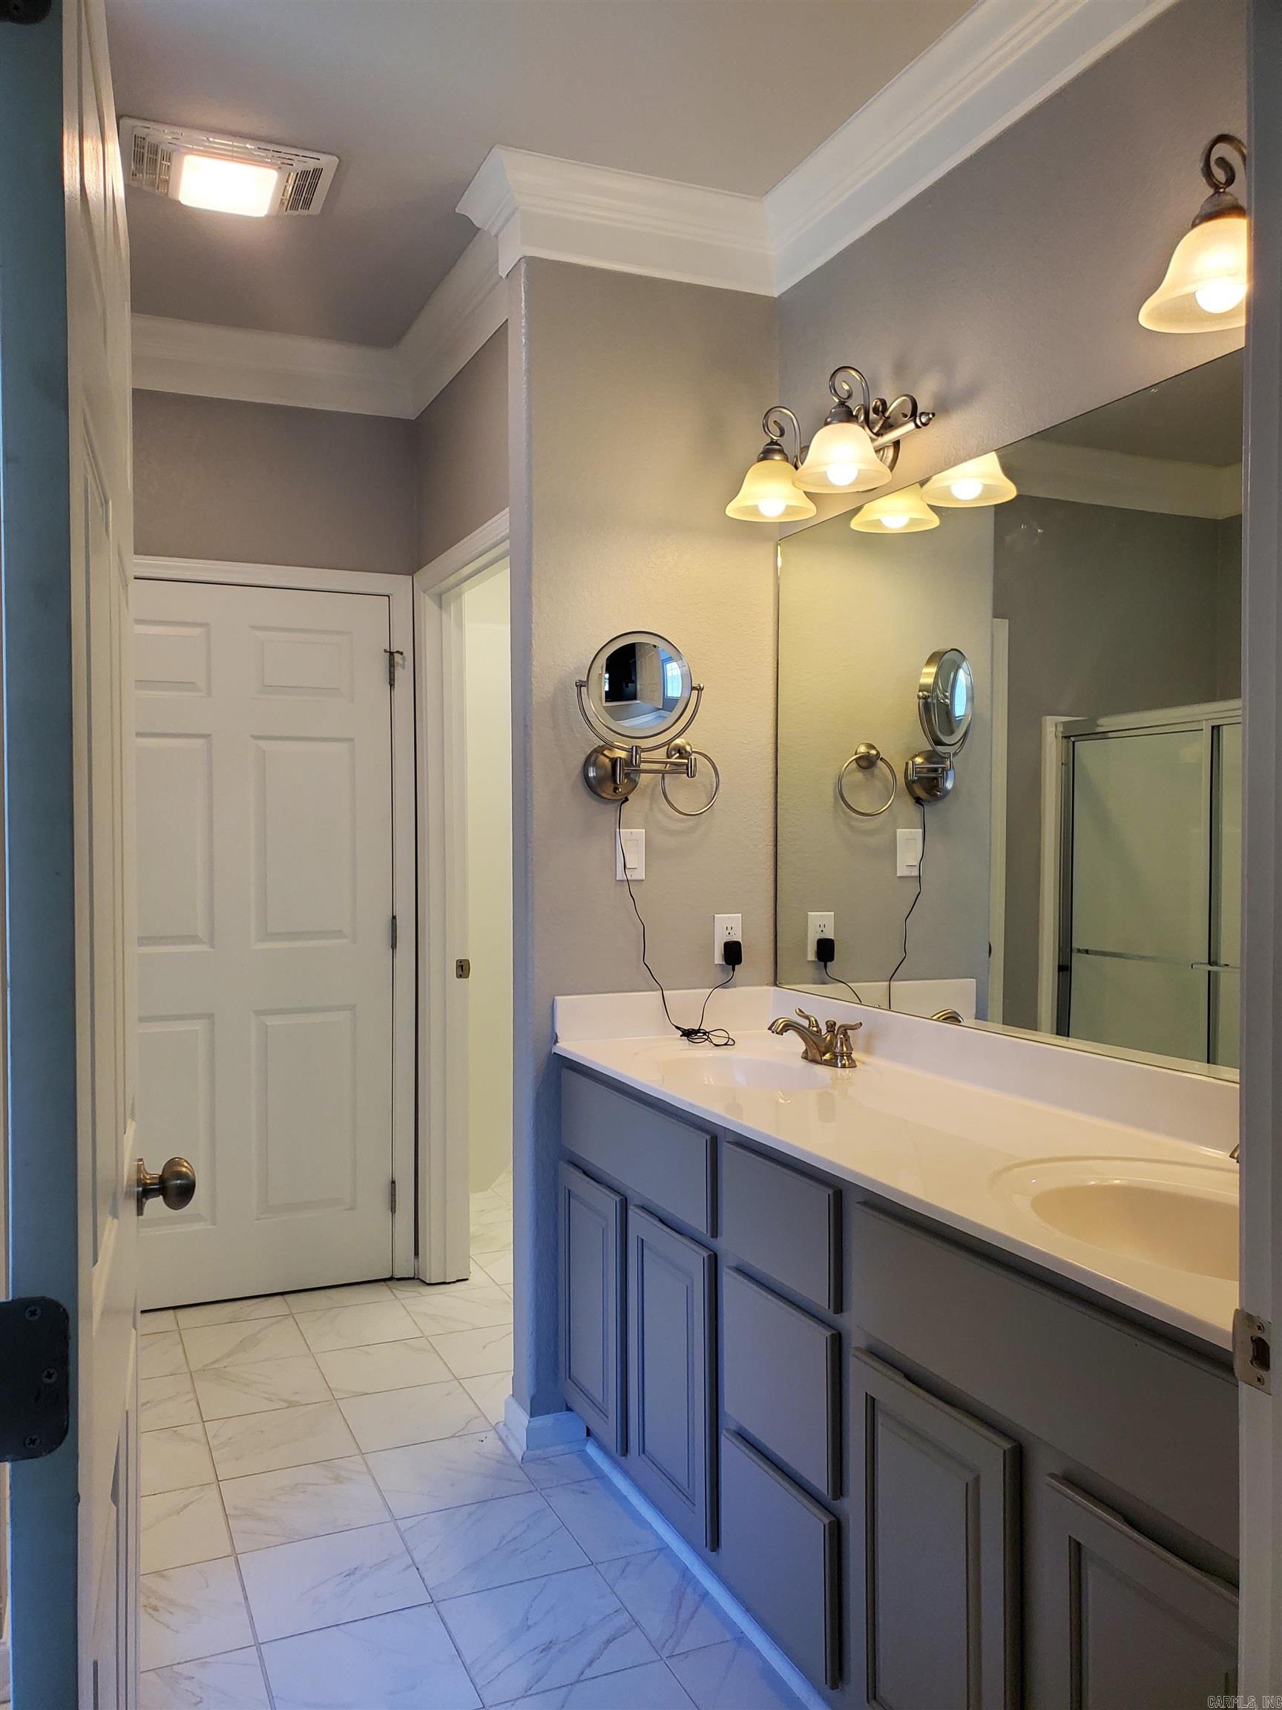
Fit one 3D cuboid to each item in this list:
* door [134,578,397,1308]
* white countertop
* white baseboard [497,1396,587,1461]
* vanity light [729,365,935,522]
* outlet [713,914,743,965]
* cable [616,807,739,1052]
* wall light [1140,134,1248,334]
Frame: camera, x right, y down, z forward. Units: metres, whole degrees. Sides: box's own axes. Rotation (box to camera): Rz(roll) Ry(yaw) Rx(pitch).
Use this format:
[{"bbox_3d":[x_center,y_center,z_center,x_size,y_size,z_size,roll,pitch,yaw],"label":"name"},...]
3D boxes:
[{"bbox_3d":[-1.181,0.254,3.708,0.919,2.047,0.040,-1,1,-24],"label":"door"},{"bbox_3d":[0.442,0.376,2.038,0.561,0.119,1.853,0,1,-24],"label":"white countertop"},{"bbox_3d":[-0.224,1.251,2.853,0.152,0.087,0.196,0,1,-24],"label":"white baseboard"},{"bbox_3d":[0.360,-0.826,2.587,0.253,0.228,0.571,0,1,-24],"label":"vanity light"},{"bbox_3d":[0.201,0.195,2.938,0.071,0.117,0.009,0,1,-24],"label":"outlet"},{"bbox_3d":[0.117,0.146,2.810,0.291,0.528,0.161,0,1,-24],"label":"cable"},{"bbox_3d":[0.827,-0.812,1.546,0.253,0.228,0.571,0,1,-24],"label":"wall light"}]

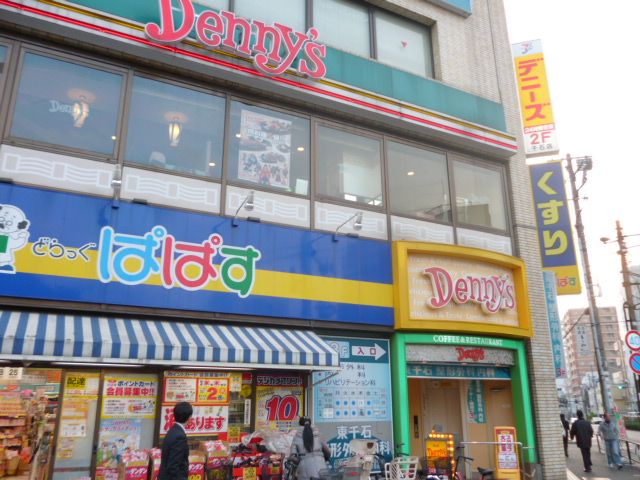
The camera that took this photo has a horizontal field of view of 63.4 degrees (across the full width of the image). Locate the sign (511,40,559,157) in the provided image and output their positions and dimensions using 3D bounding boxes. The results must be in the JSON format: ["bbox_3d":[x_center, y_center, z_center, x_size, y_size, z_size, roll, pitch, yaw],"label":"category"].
[{"bbox_3d":[6.048,-4.004,14.605,0.850,3.580,0.250,-6,-18,17],"label":"sign"}]

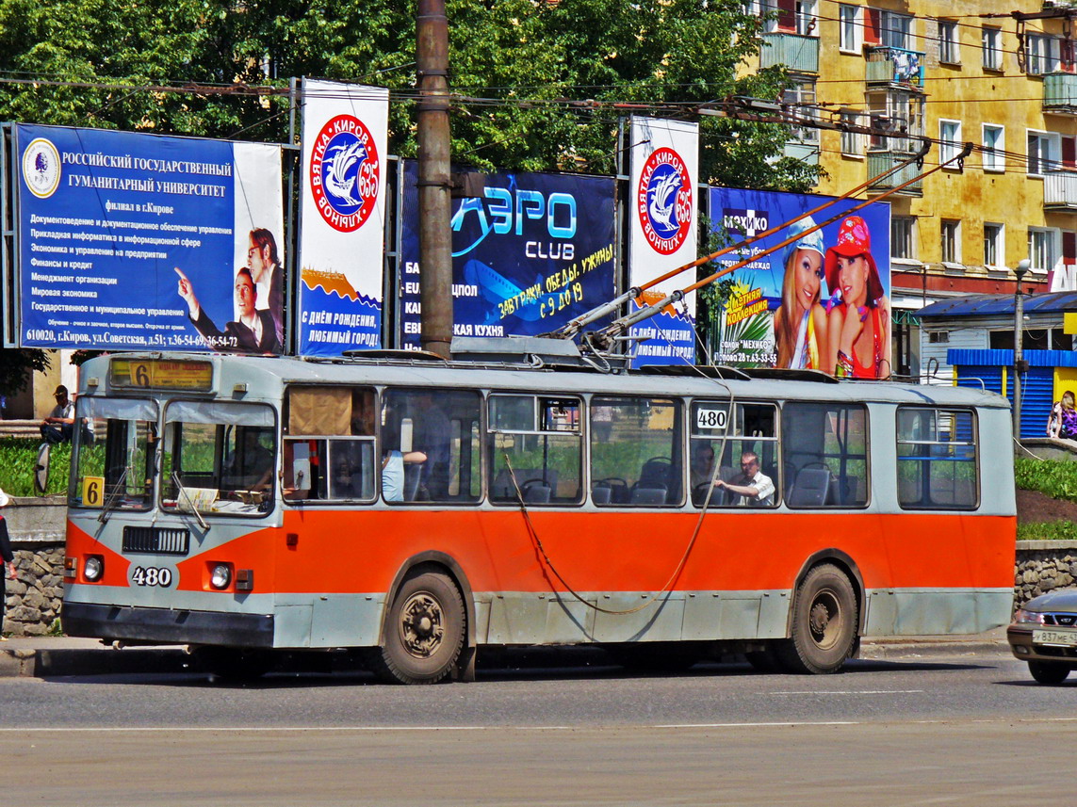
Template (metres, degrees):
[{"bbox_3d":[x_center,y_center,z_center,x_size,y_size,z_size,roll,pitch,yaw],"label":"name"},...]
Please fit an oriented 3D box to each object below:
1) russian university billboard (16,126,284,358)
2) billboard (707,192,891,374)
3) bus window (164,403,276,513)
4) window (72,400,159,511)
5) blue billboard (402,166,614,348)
[{"bbox_3d":[-5.437,-2.243,72.592,0.200,3.030,6.060,0,-1,33],"label":"russian university billboard"},{"bbox_3d":[4.309,-1.948,86.357,0.200,3.030,6.060,0,-1,33],"label":"billboard"},{"bbox_3d":[-2.782,0.479,45.185,1.150,0.960,0.080,1,-5,34],"label":"bus window"},{"bbox_3d":[-3.752,0.446,45.967,0.080,0.960,1.110,9,-5,-44],"label":"window"},{"bbox_3d":[-0.484,-2.077,79.599,0.200,3.030,6.060,0,-1,32],"label":"blue billboard"}]

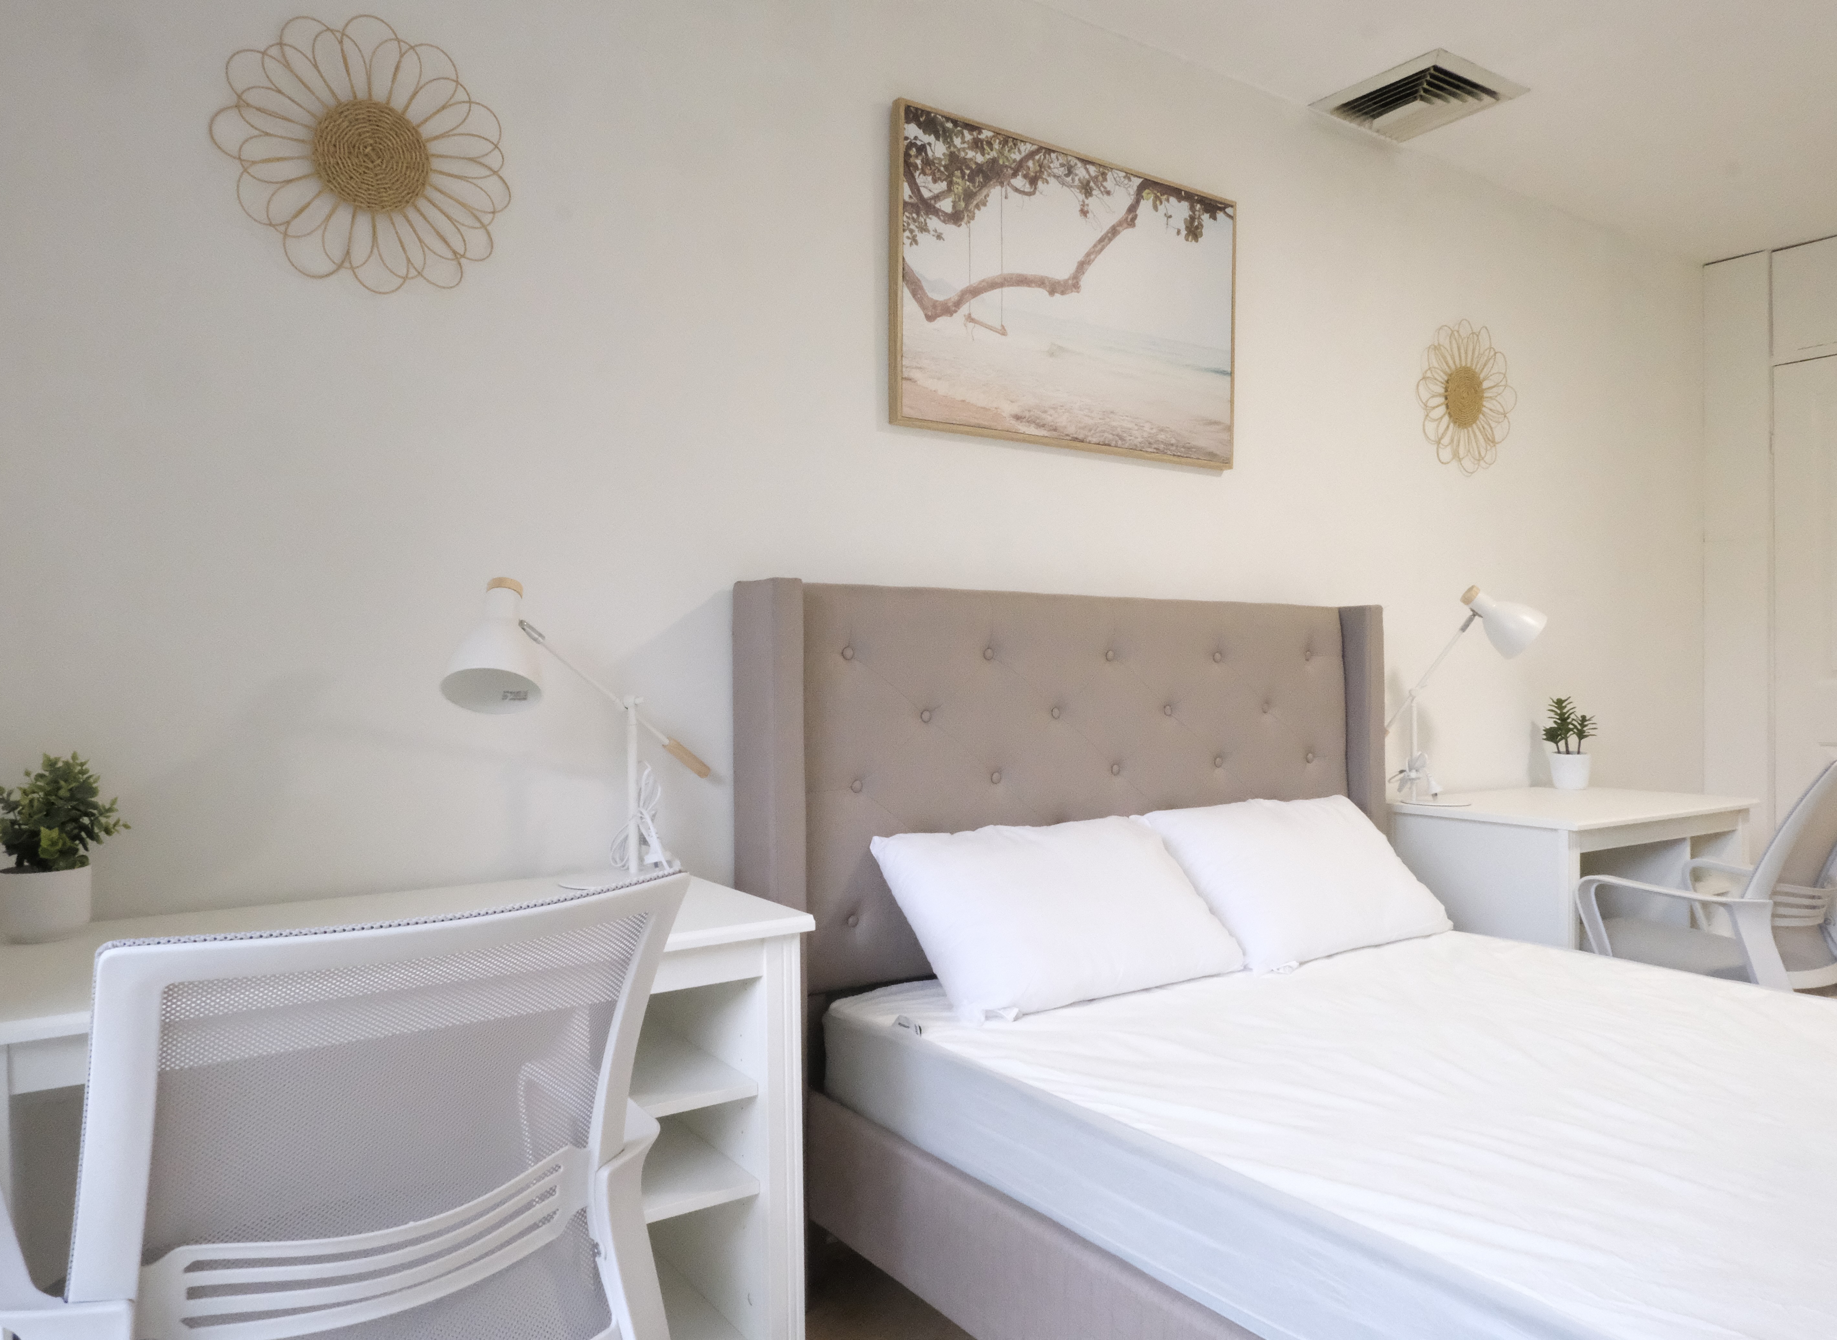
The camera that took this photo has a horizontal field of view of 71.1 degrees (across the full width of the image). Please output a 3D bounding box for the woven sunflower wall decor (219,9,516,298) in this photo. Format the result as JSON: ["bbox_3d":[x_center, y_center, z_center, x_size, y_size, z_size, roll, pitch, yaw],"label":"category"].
[{"bbox_3d":[-0.812,-0.762,1.901,0.415,0.405,0.035,0,0,-34],"label":"woven sunflower wall decor"}]

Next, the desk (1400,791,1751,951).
[{"bbox_3d":[1.654,0.698,3.265,0.930,0.730,0.510,0,0,-36],"label":"desk"}]

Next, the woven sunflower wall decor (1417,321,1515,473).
[{"bbox_3d":[1.482,-0.733,3.464,0.420,0.410,0.035,0,0,-34],"label":"woven sunflower wall decor"}]

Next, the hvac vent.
[{"bbox_3d":[1.175,-1.340,3.021,0.352,0.030,0.348,0,0,-34],"label":"hvac vent"}]

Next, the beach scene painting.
[{"bbox_3d":[0.334,-0.762,2.682,0.905,0.605,0.040,0,0,-34],"label":"beach scene painting"}]

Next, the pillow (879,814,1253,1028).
[{"bbox_3d":[0.267,0.426,2.343,0.650,0.420,0.160,0,-42,-34],"label":"pillow"}]

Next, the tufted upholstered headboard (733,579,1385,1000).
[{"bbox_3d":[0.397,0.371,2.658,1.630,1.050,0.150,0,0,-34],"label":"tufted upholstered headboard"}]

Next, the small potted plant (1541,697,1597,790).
[{"bbox_3d":[1.839,0.208,3.627,0.125,0.250,0.125,0,0,-34],"label":"small potted plant"}]

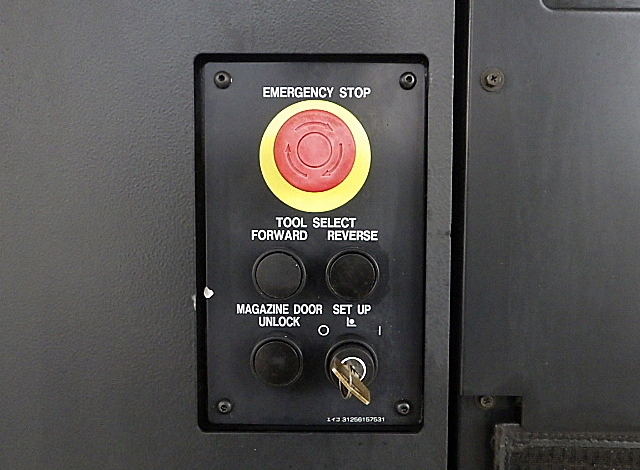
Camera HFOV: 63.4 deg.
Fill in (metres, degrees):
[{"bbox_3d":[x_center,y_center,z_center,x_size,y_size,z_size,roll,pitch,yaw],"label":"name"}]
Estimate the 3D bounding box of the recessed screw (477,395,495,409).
[{"bbox_3d":[0.096,0.096,0.298,0.011,0.011,0.004,0,3,0],"label":"recessed screw"}]

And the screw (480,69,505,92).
[{"bbox_3d":[0.095,-0.085,0.283,0.013,0.013,0.004,0,3,0],"label":"screw"}]

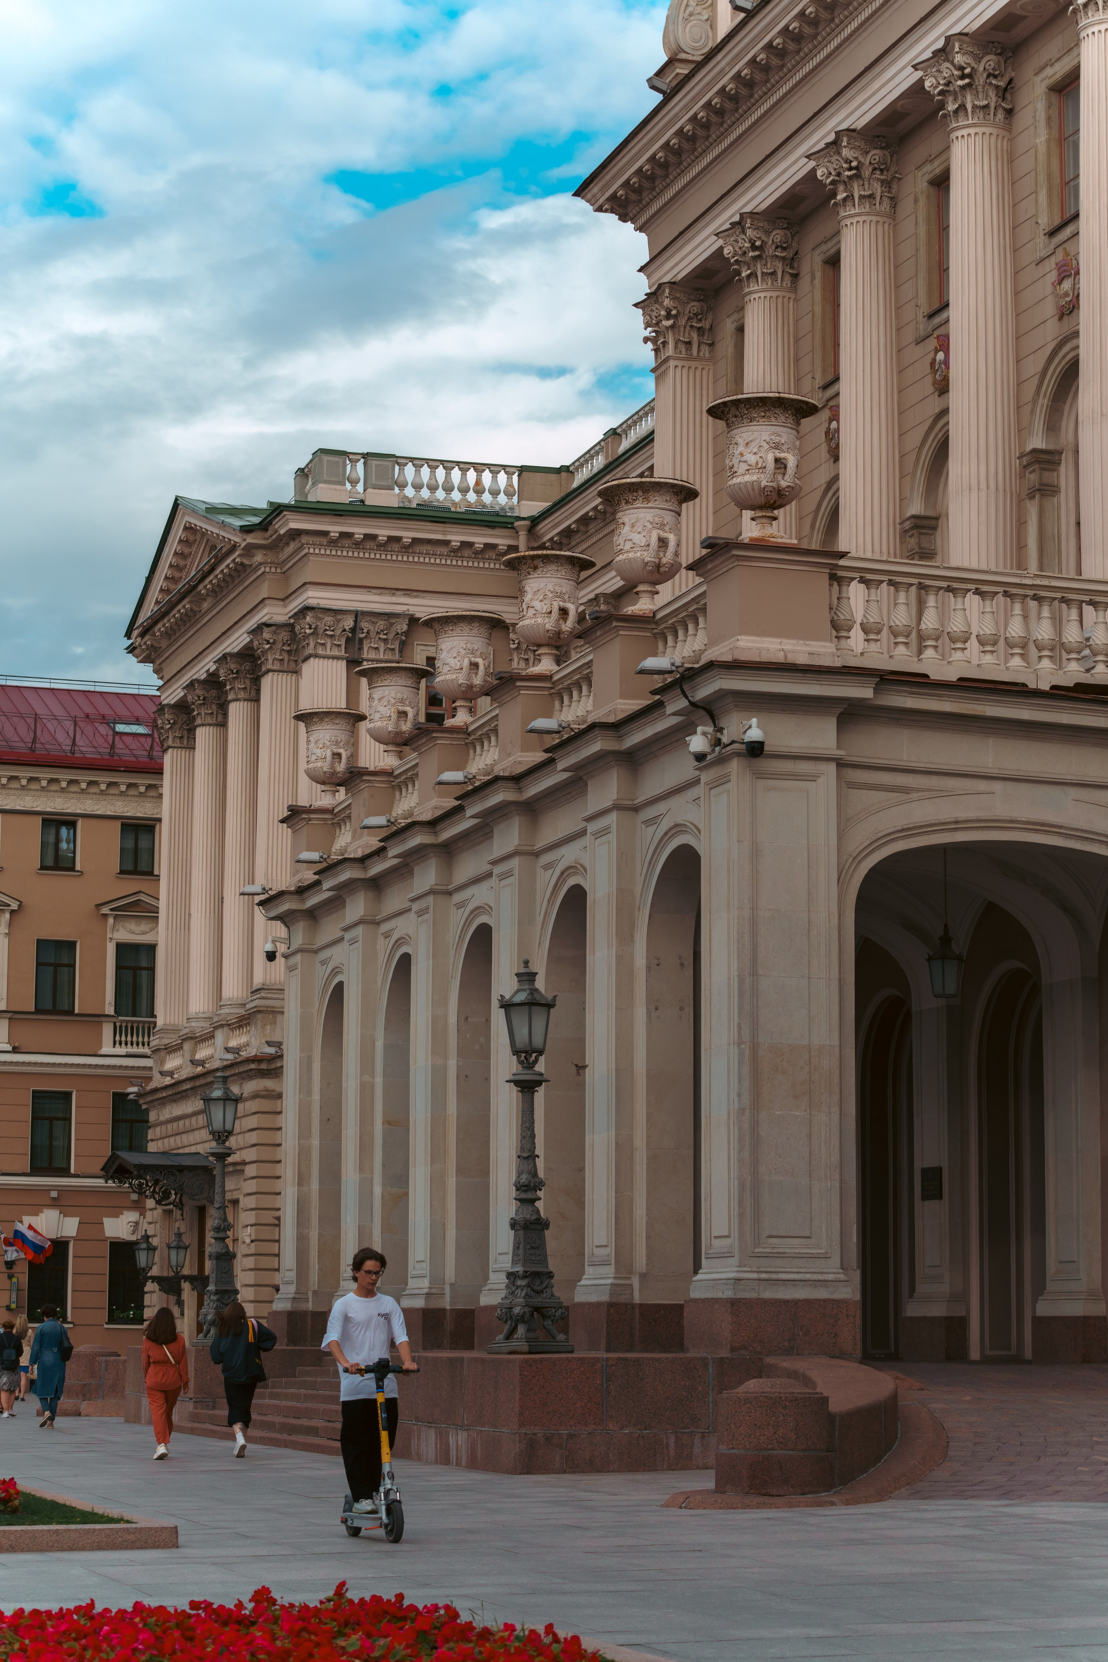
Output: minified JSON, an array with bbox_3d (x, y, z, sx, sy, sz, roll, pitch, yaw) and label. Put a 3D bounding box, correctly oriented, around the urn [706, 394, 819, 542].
[{"bbox_3d":[2.260,-3.765,37.915,1.220,1.630,1.220,0,-8,0],"label":"urn"}]

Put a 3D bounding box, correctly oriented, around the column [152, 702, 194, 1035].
[{"bbox_3d":[-10.605,1.184,99.041,1.080,9.600,1.080,3,-8,-17],"label":"column"}]

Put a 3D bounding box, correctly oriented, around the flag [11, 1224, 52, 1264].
[{"bbox_3d":[-16.714,13.200,112.161,1.350,1.400,0.500,3,-8,-17],"label":"flag"}]

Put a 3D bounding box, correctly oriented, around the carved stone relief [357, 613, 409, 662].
[{"bbox_3d":[-4.250,-4.821,88.168,1.400,1.280,0.500,3,-9,-17],"label":"carved stone relief"}]

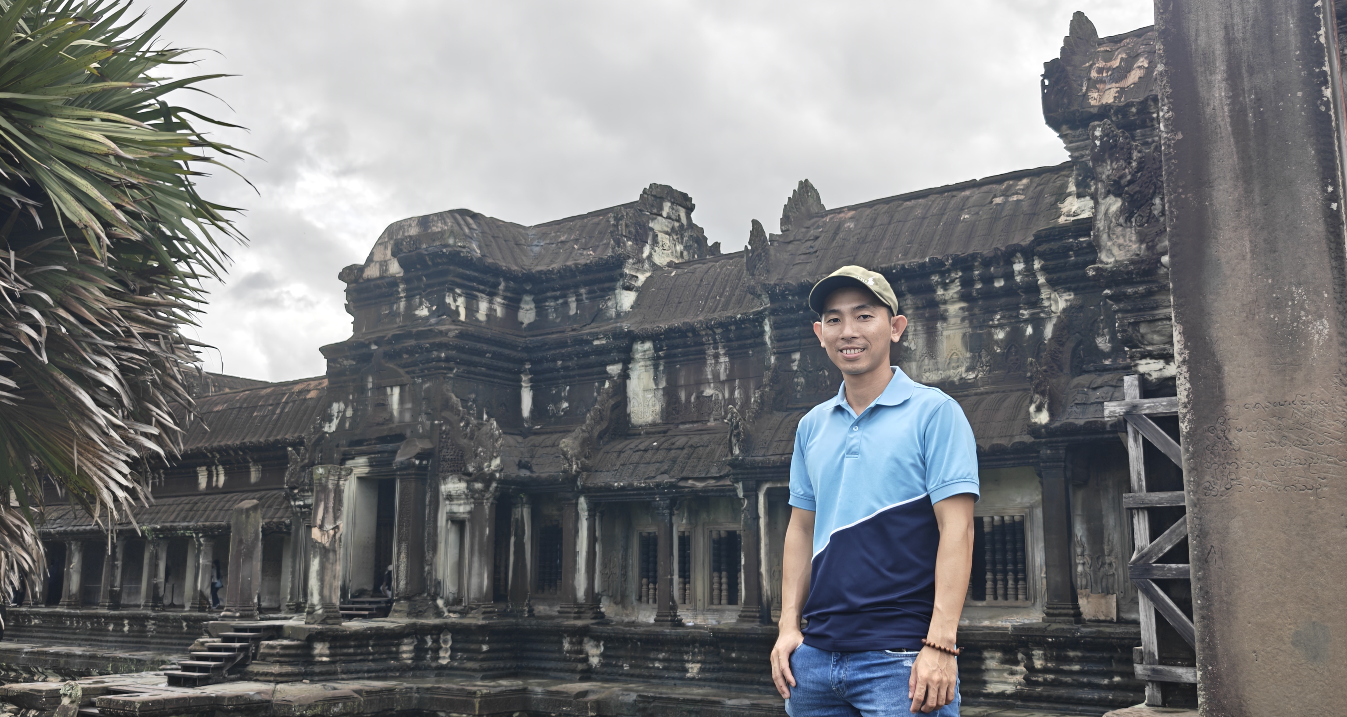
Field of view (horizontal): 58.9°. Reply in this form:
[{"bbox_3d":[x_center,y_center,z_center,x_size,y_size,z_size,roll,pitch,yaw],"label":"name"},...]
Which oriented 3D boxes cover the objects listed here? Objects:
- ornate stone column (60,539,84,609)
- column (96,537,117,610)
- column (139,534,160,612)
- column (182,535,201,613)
[{"bbox_3d":[-21.587,7.733,42.846,0.530,2.450,0.530,-7,-14,35],"label":"ornate stone column"},{"bbox_3d":[-19.637,7.440,41.493,0.530,2.450,0.530,-7,-14,35],"label":"column"},{"bbox_3d":[-17.487,7.216,39.981,0.530,2.450,0.530,-7,-14,35],"label":"column"},{"bbox_3d":[-15.463,6.960,38.566,0.530,2.450,0.530,-7,-14,35],"label":"column"}]

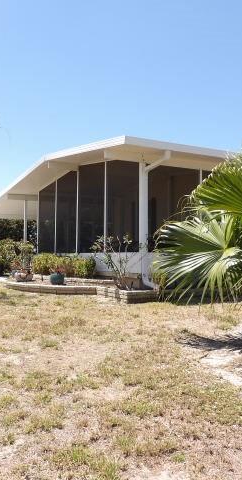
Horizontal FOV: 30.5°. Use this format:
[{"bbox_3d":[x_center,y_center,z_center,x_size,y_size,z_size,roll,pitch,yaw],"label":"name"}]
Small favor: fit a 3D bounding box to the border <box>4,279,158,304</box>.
[{"bbox_3d":[-1.030,1.150,10.250,4.300,0.280,1.200,-1,-2,38],"label":"border"}]

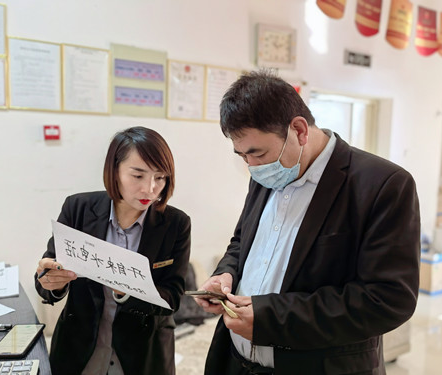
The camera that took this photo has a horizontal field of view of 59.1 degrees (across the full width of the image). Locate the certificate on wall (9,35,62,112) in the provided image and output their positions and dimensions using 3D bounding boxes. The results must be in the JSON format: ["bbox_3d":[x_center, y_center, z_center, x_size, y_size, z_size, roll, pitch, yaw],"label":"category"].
[{"bbox_3d":[-1.181,-0.709,2.490,0.309,0.444,0.020,-1,5,-25],"label":"certificate on wall"}]

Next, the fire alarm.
[{"bbox_3d":[-1.101,-0.355,2.545,0.090,0.092,0.040,-1,5,-25],"label":"fire alarm"}]

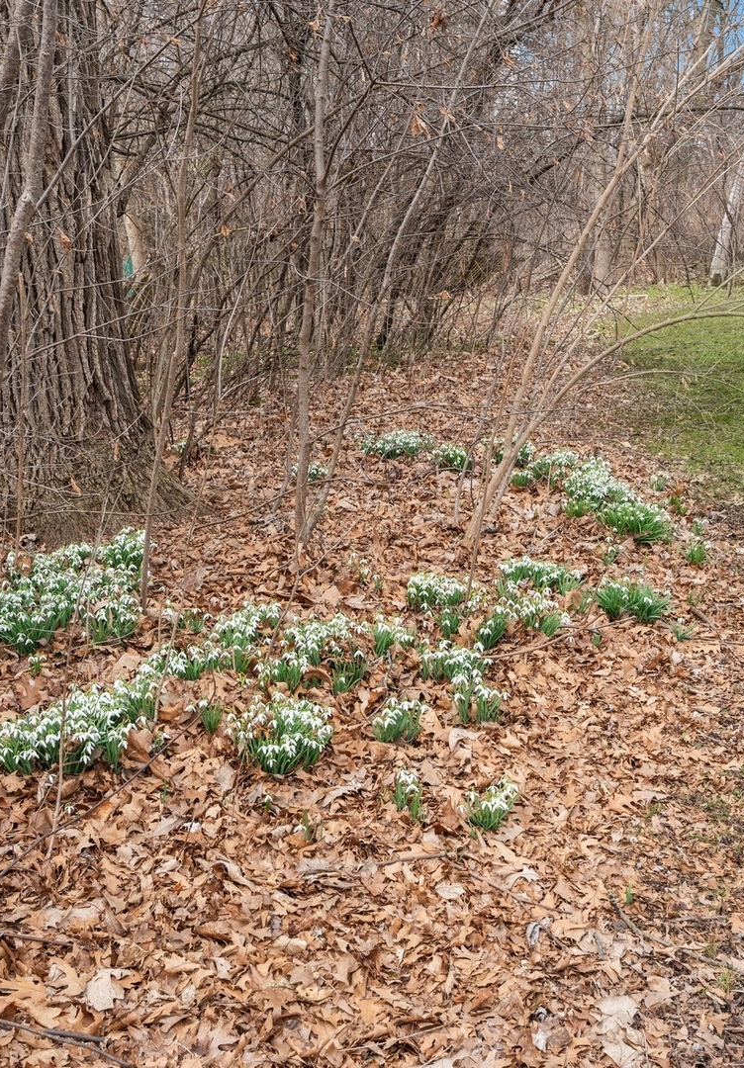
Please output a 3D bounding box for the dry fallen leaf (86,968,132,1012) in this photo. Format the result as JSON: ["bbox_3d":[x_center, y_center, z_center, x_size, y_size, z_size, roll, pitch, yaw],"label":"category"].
[{"bbox_3d":[-0.507,0.880,2.580,0.090,0.017,0.105,-3,22,-12],"label":"dry fallen leaf"}]

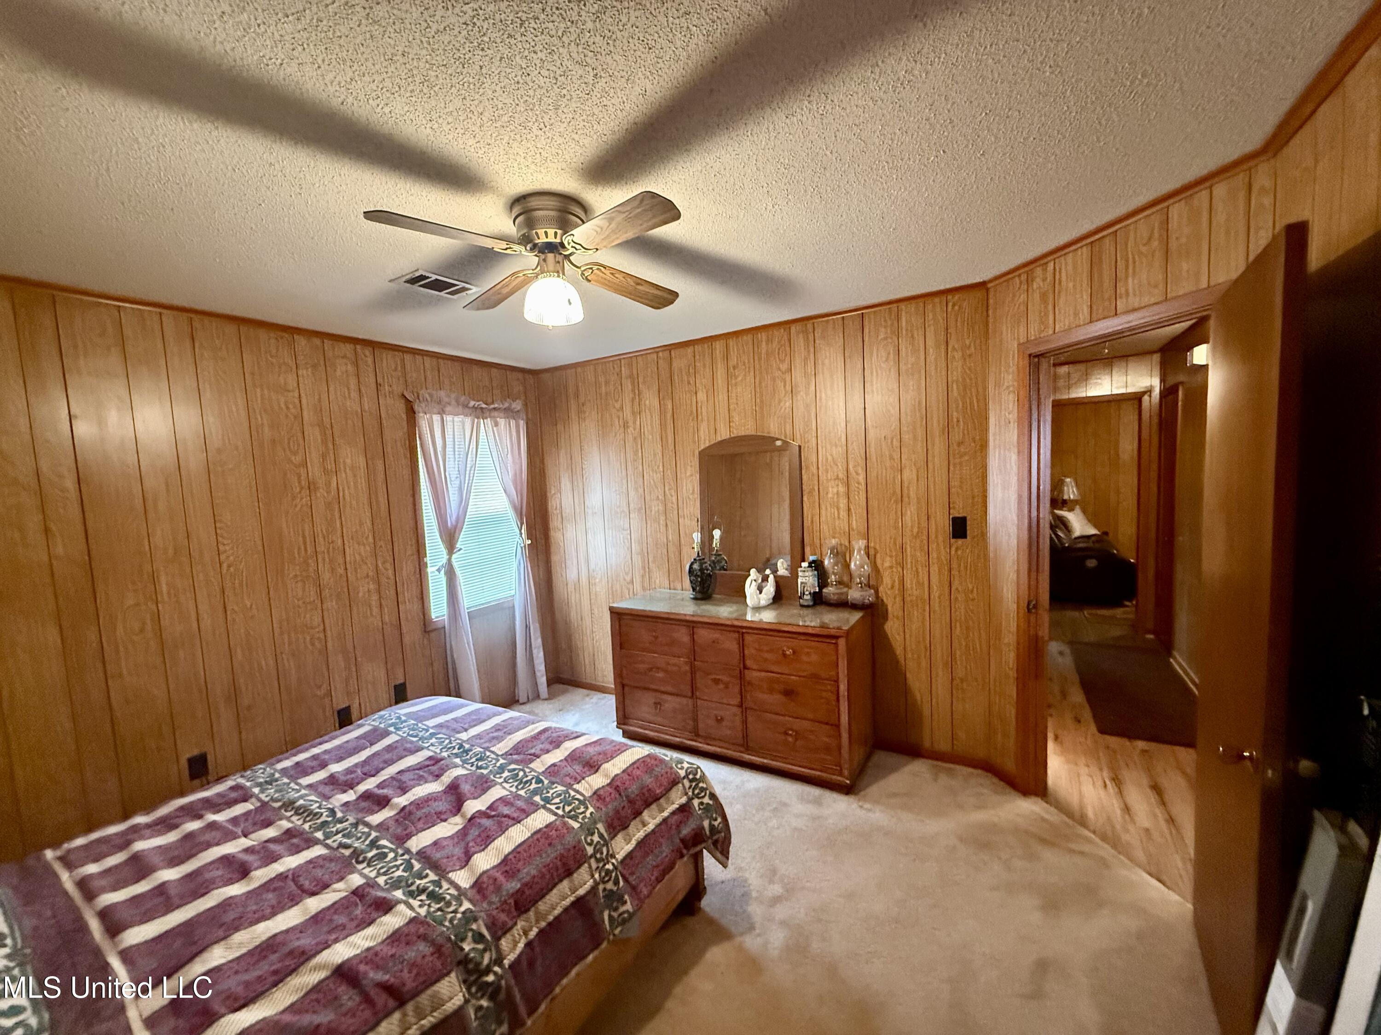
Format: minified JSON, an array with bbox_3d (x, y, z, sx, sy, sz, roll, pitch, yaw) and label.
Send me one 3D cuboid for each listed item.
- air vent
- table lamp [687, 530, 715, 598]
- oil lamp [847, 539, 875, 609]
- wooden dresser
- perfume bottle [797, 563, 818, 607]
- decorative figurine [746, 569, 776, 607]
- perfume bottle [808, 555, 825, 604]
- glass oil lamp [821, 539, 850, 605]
[{"bbox_3d":[-1.064,-0.967,2.347,0.207,0.015,0.295,0,5,31],"label":"air vent"},{"bbox_3d":[0.068,0.295,3.453,0.157,0.410,0.157,-3,5,0],"label":"table lamp"},{"bbox_3d":[0.928,0.306,3.037,0.143,0.366,0.143,0,5,31],"label":"oil lamp"},{"bbox_3d":[0.280,0.921,3.234,1.410,0.825,0.505,0,5,31],"label":"wooden dresser"},{"bbox_3d":[0.648,0.376,3.137,0.090,0.240,0.080,-1,5,19],"label":"perfume bottle"},{"bbox_3d":[0.398,0.400,3.196,0.170,0.208,0.125,-1,5,19],"label":"decorative figurine"},{"bbox_3d":[0.703,0.355,3.190,0.088,0.268,0.078,-1,5,22],"label":"perfume bottle"},{"bbox_3d":[0.806,0.307,3.129,0.144,0.362,0.144,0,5,31],"label":"glass oil lamp"}]

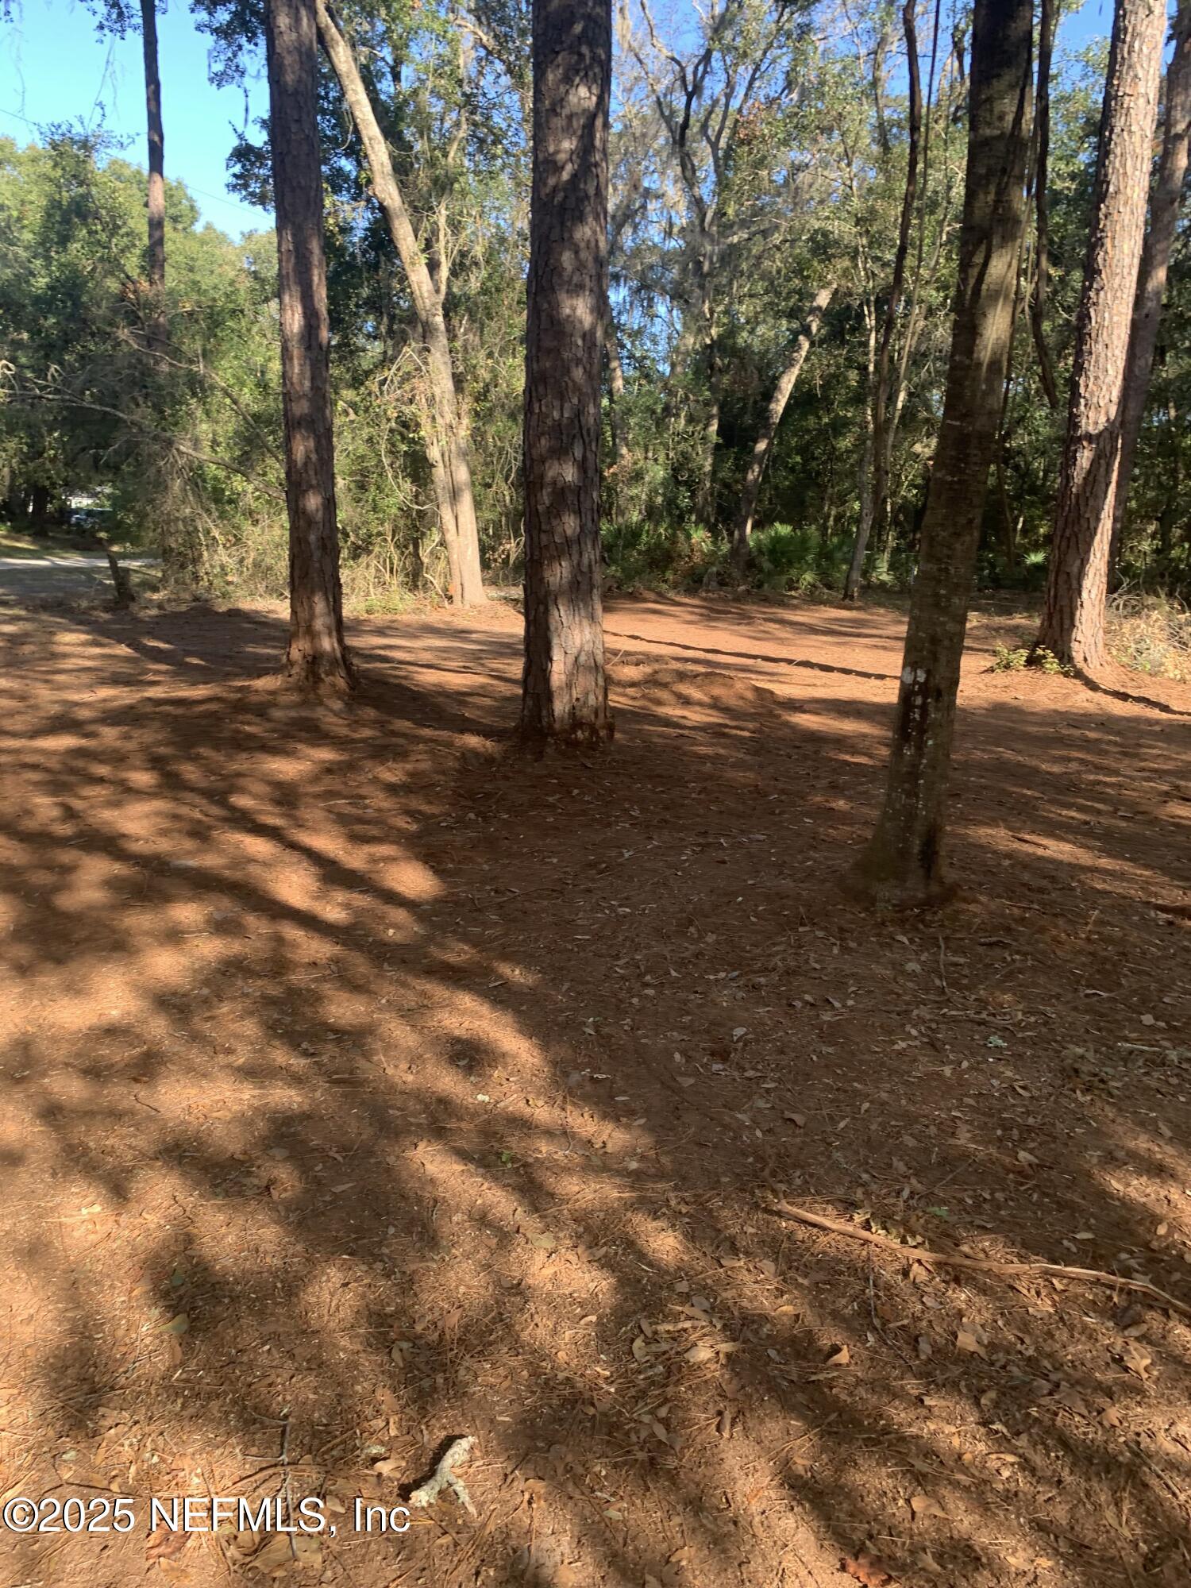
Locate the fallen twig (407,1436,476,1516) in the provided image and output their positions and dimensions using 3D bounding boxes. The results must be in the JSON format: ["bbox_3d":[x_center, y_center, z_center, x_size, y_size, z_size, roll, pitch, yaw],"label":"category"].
[{"bbox_3d":[-0.238,1.077,1.878,0.107,0.042,0.158,-1,13,-5],"label":"fallen twig"}]

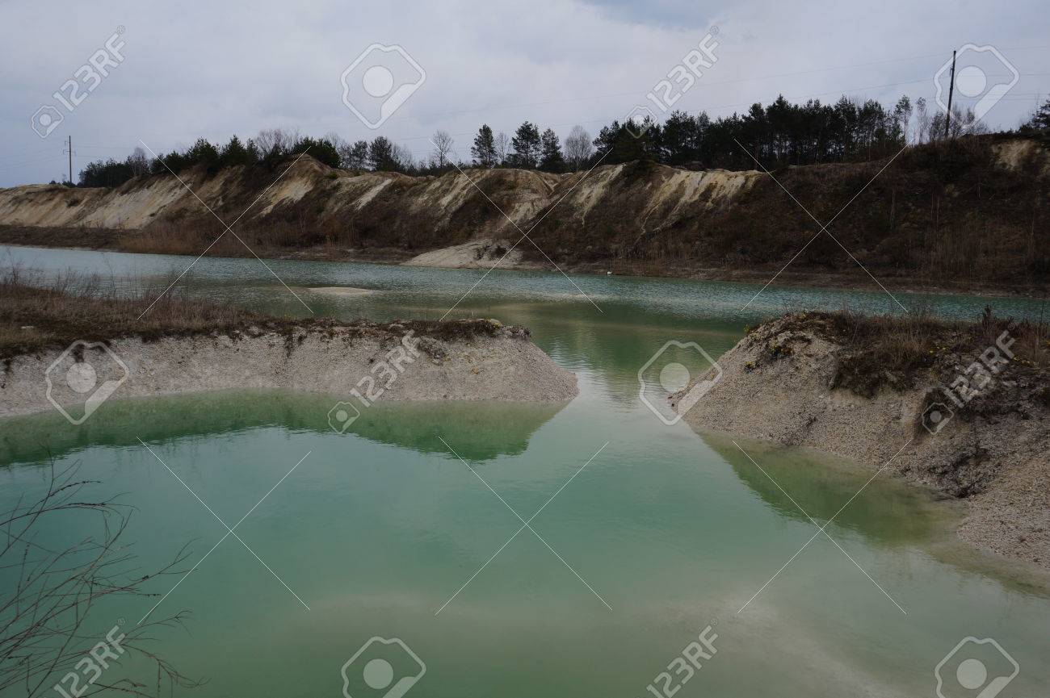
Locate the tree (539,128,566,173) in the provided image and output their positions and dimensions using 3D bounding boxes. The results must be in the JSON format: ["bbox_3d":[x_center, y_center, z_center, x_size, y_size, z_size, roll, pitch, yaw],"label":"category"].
[{"bbox_3d":[4.120,-29.620,118.030,4.060,7.040,3.930,0,9,0],"label":"tree"}]

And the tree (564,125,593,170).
[{"bbox_3d":[11.518,-43.470,170.000,6.200,9.690,6.200,2,7,0],"label":"tree"}]

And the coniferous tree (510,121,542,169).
[{"bbox_3d":[0.120,-30.220,117.030,4.610,7.470,4.480,0,9,0],"label":"coniferous tree"}]

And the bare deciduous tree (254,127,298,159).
[{"bbox_3d":[-68.963,-56.548,218.000,12.270,9.540,11.040,2,7,0],"label":"bare deciduous tree"}]

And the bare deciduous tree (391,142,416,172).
[{"bbox_3d":[-19.990,-31.500,130.030,3.940,5.140,3.820,0,9,0],"label":"bare deciduous tree"}]

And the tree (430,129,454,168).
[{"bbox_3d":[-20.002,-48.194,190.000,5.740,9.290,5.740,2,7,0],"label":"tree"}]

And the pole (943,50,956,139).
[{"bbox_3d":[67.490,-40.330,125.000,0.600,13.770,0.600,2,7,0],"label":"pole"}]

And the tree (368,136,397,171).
[{"bbox_3d":[-23.220,-31.610,128.030,4.530,6.000,4.390,0,9,0],"label":"tree"}]

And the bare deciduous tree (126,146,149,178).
[{"bbox_3d":[-125.453,-60.569,255.000,7.710,10.150,7.710,2,7,0],"label":"bare deciduous tree"}]

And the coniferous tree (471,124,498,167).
[{"bbox_3d":[-6.090,-30.360,118.030,3.820,6.790,3.700,0,9,0],"label":"coniferous tree"}]

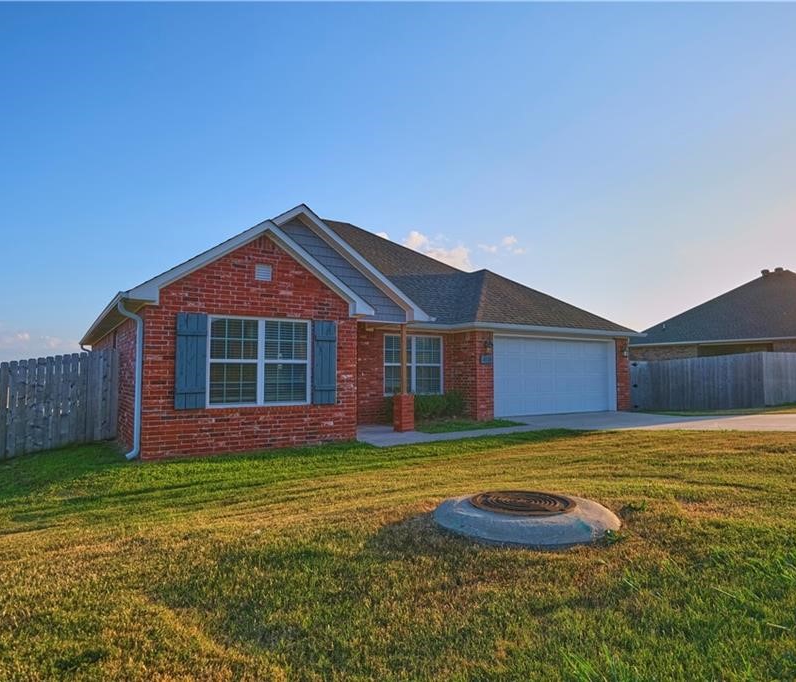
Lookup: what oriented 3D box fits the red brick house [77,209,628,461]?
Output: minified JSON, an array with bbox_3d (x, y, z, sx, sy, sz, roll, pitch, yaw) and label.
[{"bbox_3d":[-1.969,-0.914,17.353,14.480,6.650,14.080,2,-4,-34],"label":"red brick house"}]

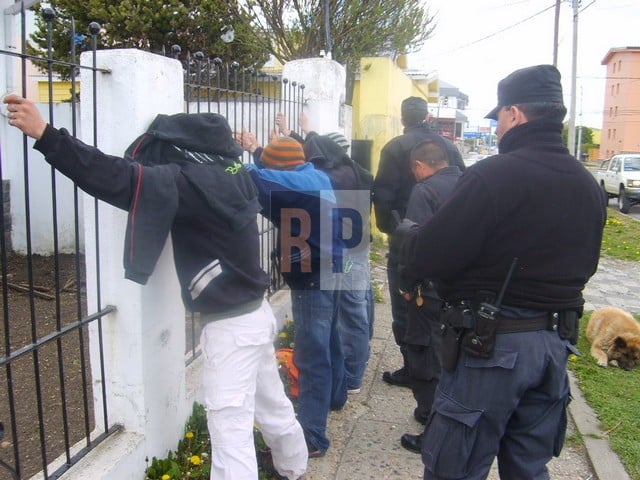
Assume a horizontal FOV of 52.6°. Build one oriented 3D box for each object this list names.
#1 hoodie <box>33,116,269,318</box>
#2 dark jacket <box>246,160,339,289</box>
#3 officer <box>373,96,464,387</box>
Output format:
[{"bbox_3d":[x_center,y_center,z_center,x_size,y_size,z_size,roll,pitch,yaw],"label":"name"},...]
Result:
[{"bbox_3d":[-0.560,-0.100,2.420,0.520,0.770,0.850,4,9,25],"label":"hoodie"},{"bbox_3d":[-0.130,-0.085,3.370,0.480,0.680,0.500,5,9,32],"label":"dark jacket"},{"bbox_3d":[0.630,0.025,4.130,0.570,1.820,0.400,0,8,-6],"label":"officer"}]

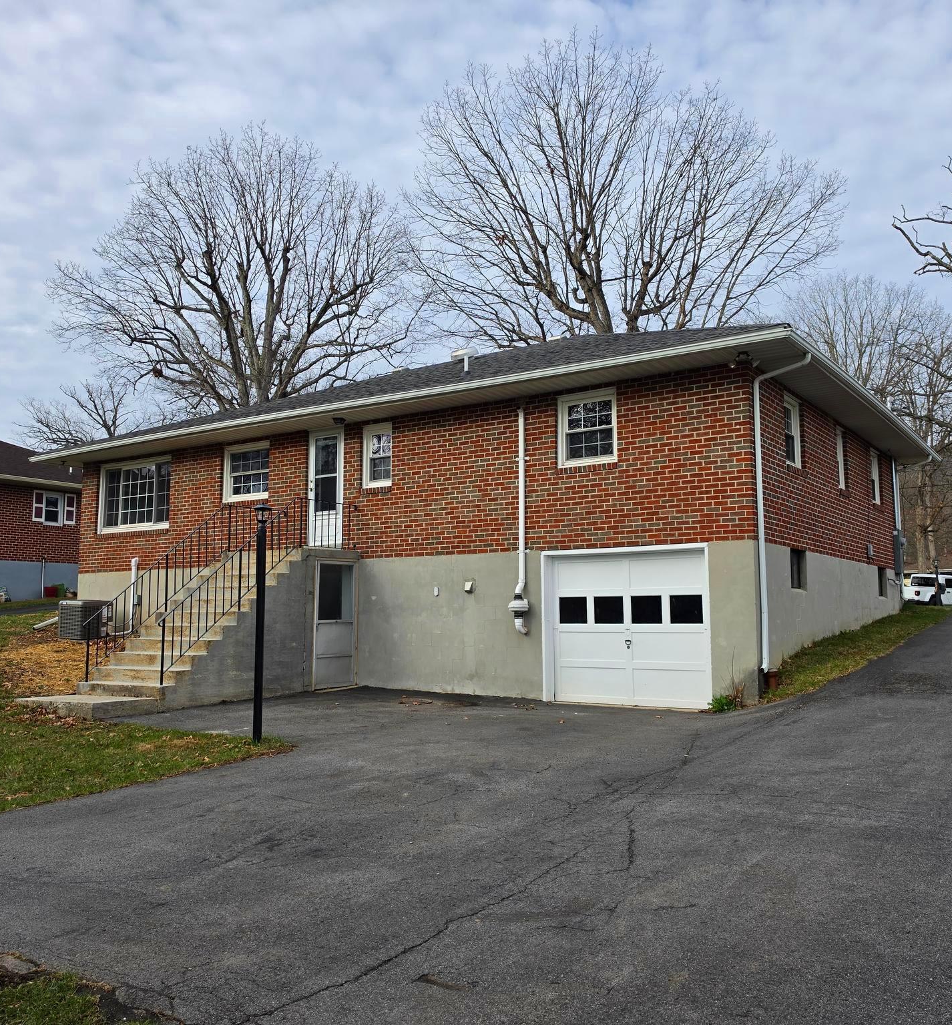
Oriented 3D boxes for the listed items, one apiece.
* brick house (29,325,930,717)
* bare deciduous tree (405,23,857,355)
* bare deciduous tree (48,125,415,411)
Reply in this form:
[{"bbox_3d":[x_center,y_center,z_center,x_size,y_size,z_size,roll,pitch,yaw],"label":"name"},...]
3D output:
[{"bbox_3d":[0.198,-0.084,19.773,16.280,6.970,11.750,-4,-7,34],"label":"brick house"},{"bbox_3d":[5.043,-7.241,33.079,16.200,21.731,15.500,-1,-6,9],"label":"bare deciduous tree"},{"bbox_3d":[-9.820,-6.279,38.041,15.800,20.952,15.300,1,-6,-15],"label":"bare deciduous tree"}]

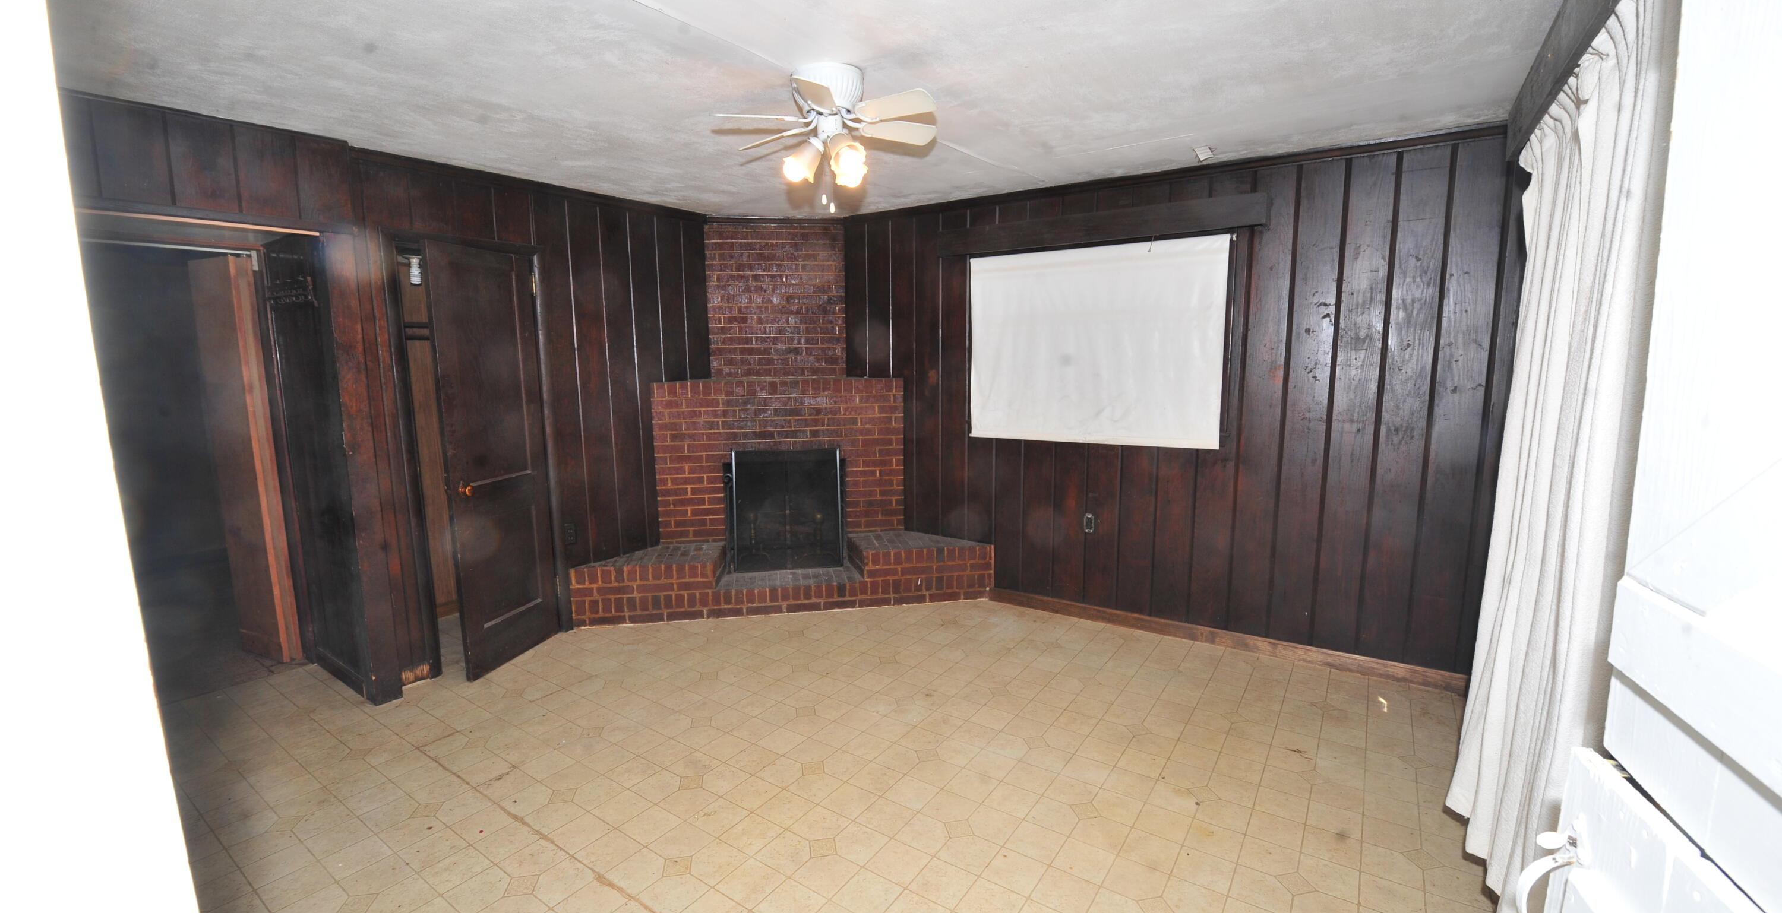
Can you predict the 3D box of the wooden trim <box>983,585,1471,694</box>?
[{"bbox_3d":[1.562,0.909,3.583,2.253,0.088,0.024,5,10,32],"label":"wooden trim"}]

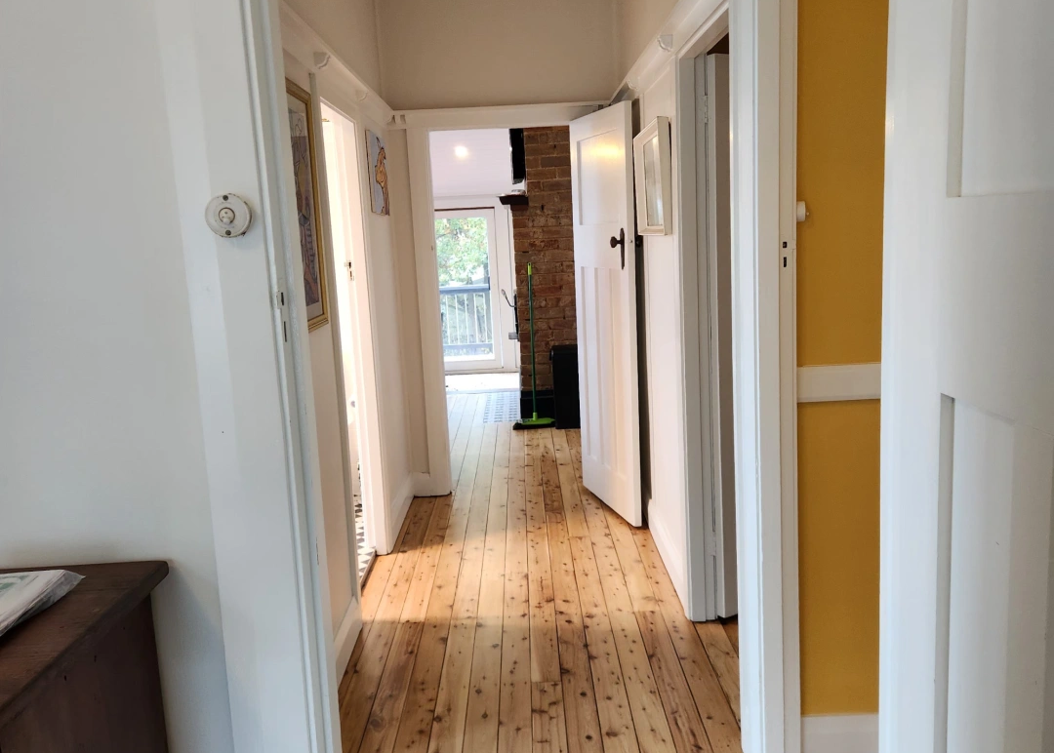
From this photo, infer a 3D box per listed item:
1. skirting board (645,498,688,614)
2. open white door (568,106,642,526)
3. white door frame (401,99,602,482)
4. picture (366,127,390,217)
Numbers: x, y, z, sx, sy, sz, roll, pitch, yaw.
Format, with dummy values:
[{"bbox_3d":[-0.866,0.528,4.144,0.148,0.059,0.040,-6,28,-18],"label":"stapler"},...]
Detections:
[{"bbox_3d":[0.614,0.761,4.107,0.020,0.140,0.980,-3,9,0],"label":"skirting board"},{"bbox_3d":[0.401,-0.318,4.815,0.040,2.020,0.815,-5,9,-14],"label":"open white door"},{"bbox_3d":[-0.079,-0.399,5.210,1.050,2.140,0.120,-3,9,0],"label":"white door frame"},{"bbox_3d":[-0.746,-1.005,4.672,0.025,0.380,0.630,-3,9,0],"label":"picture"}]

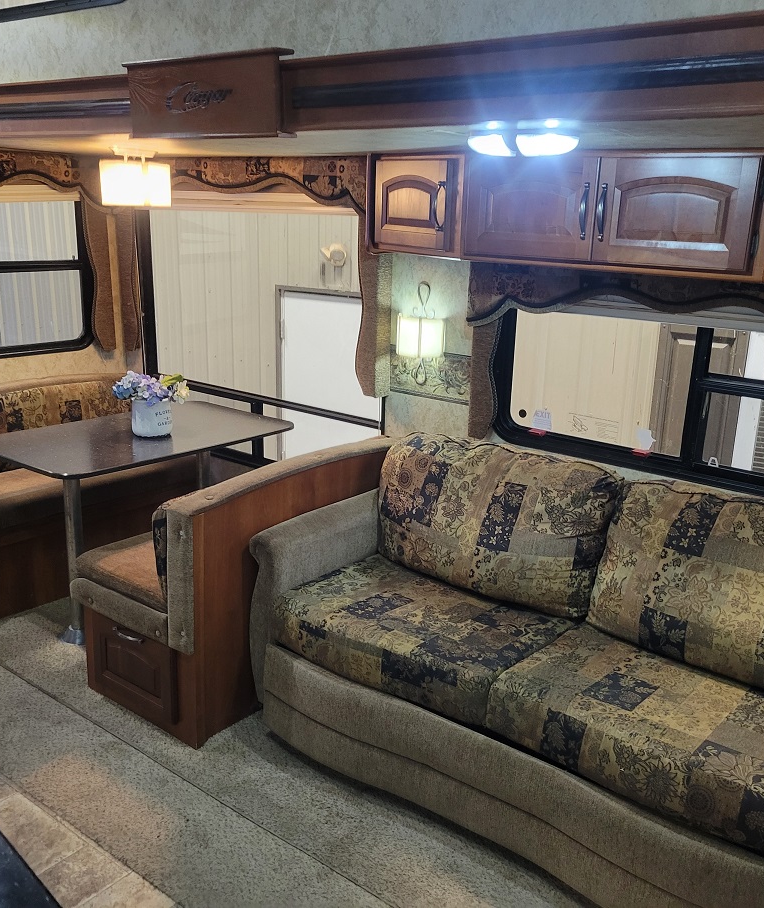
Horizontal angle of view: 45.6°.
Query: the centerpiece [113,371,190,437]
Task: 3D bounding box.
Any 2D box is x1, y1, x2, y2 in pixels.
[{"bbox_3d":[-0.874,-0.197,3.465,0.240,0.225,0.240,2,16,0],"label":"centerpiece"}]

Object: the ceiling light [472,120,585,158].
[{"bbox_3d":[0.333,-0.703,2.084,0.269,0.055,0.130,14,20,36],"label":"ceiling light"}]

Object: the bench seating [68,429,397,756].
[{"bbox_3d":[-0.452,0.346,3.220,0.636,0.810,1.092,14,20,36],"label":"bench seating"}]

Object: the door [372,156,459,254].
[{"bbox_3d":[0.095,-0.780,2.837,0.342,0.282,0.041,14,20,36],"label":"door"}]

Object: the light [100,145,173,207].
[{"bbox_3d":[-0.873,-0.978,3.216,0.228,0.196,0.139,14,20,36],"label":"light"}]

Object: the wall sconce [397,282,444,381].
[{"bbox_3d":[0.126,-0.422,3.206,0.171,0.363,0.106,14,20,36],"label":"wall sconce"}]

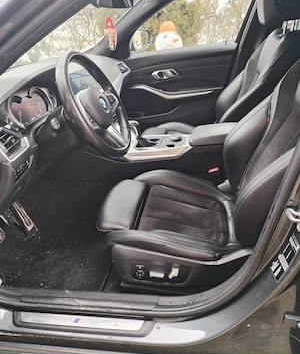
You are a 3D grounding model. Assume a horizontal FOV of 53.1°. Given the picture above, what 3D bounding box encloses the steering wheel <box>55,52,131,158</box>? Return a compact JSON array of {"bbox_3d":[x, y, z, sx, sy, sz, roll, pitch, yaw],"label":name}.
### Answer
[{"bbox_3d":[-0.183,-0.227,0.993,0.100,0.370,0.370,-21,23,21],"label":"steering wheel"}]

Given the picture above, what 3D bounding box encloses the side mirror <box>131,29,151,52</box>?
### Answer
[{"bbox_3d":[-0.079,-0.940,2.075,0.130,0.145,0.220,7,31,27],"label":"side mirror"}]

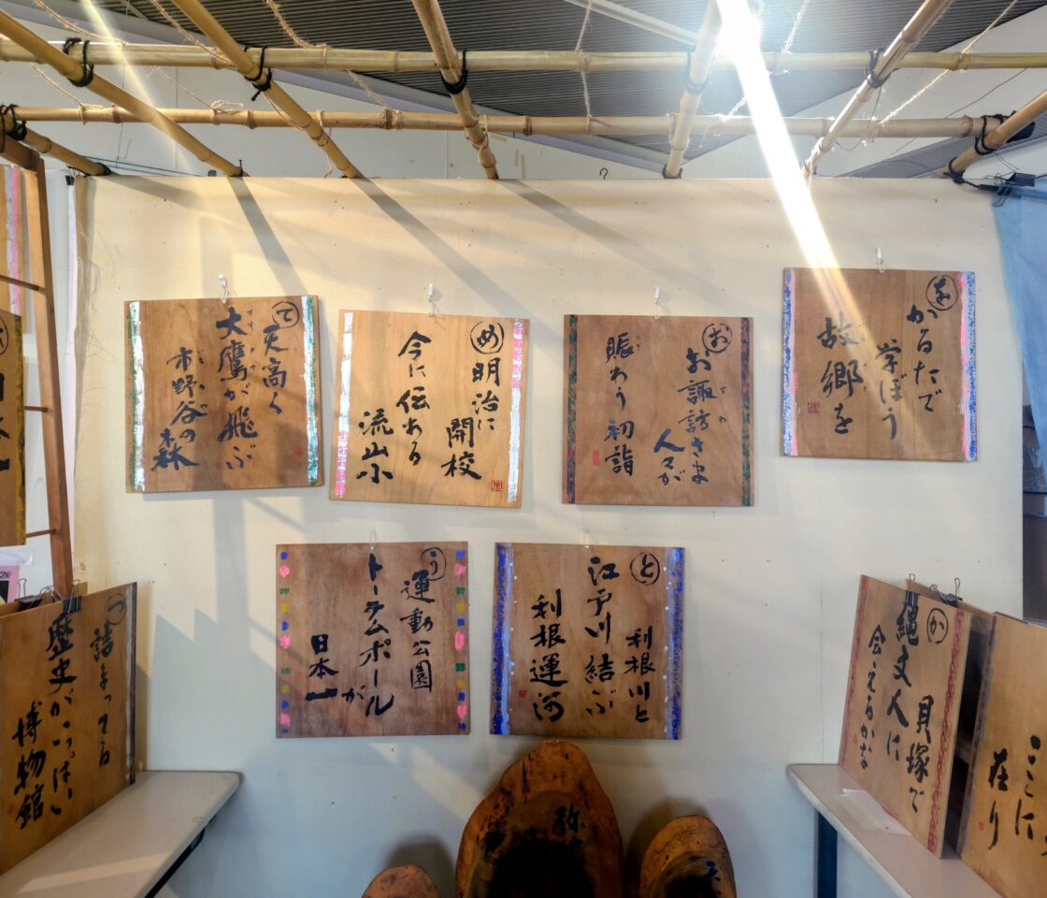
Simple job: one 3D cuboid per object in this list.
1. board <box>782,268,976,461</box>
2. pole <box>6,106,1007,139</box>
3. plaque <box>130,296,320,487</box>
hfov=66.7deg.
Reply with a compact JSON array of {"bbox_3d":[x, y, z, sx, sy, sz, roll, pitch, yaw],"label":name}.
[{"bbox_3d":[0.842,-0.200,1.888,0.453,0.449,0.012,1,-1,0],"label":"board"},{"bbox_3d":[-0.013,-0.680,1.655,2.115,0.040,0.040,0,-1,-2],"label":"pole"},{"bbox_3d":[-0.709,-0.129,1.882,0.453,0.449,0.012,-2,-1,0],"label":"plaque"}]

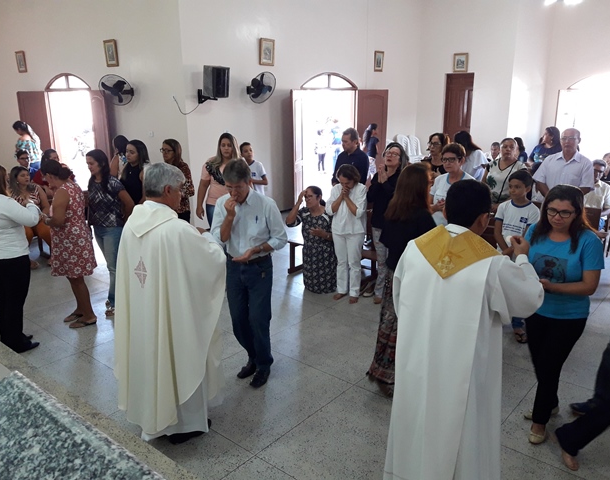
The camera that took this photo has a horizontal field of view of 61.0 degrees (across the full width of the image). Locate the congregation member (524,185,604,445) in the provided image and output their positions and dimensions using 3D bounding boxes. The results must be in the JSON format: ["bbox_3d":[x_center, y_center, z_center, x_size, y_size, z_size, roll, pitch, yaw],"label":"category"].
[{"bbox_3d":[1.484,0.429,3.161,0.460,1.521,0.380,14,21,43],"label":"congregation member"}]

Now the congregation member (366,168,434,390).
[{"bbox_3d":[0.672,0.274,3.538,0.480,1.610,0.420,15,22,43],"label":"congregation member"}]

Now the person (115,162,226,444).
[{"bbox_3d":[-0.794,0.386,3.090,0.700,1.690,0.620,10,18,36],"label":"person"}]

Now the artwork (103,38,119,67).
[{"bbox_3d":[-3.201,-3.083,8.557,0.340,0.420,0.060,12,22,39],"label":"artwork"}]

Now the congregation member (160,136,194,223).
[{"bbox_3d":[-1.409,-0.316,5.849,0.450,1.602,0.300,11,18,36],"label":"congregation member"}]

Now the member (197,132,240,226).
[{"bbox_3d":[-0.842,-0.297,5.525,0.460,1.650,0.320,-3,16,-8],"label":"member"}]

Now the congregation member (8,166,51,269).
[{"bbox_3d":[-3.401,-0.281,6.488,0.500,1.220,0.750,-13,20,-40],"label":"congregation member"}]

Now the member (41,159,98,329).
[{"bbox_3d":[-2.074,0.042,4.683,0.480,1.513,0.440,-9,17,-29],"label":"member"}]

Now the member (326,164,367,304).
[{"bbox_3d":[0.422,-0.059,5.289,0.440,1.380,0.360,7,16,24],"label":"member"}]

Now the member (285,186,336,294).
[{"bbox_3d":[0.120,-0.026,5.499,0.500,1.130,0.550,13,20,38],"label":"member"}]

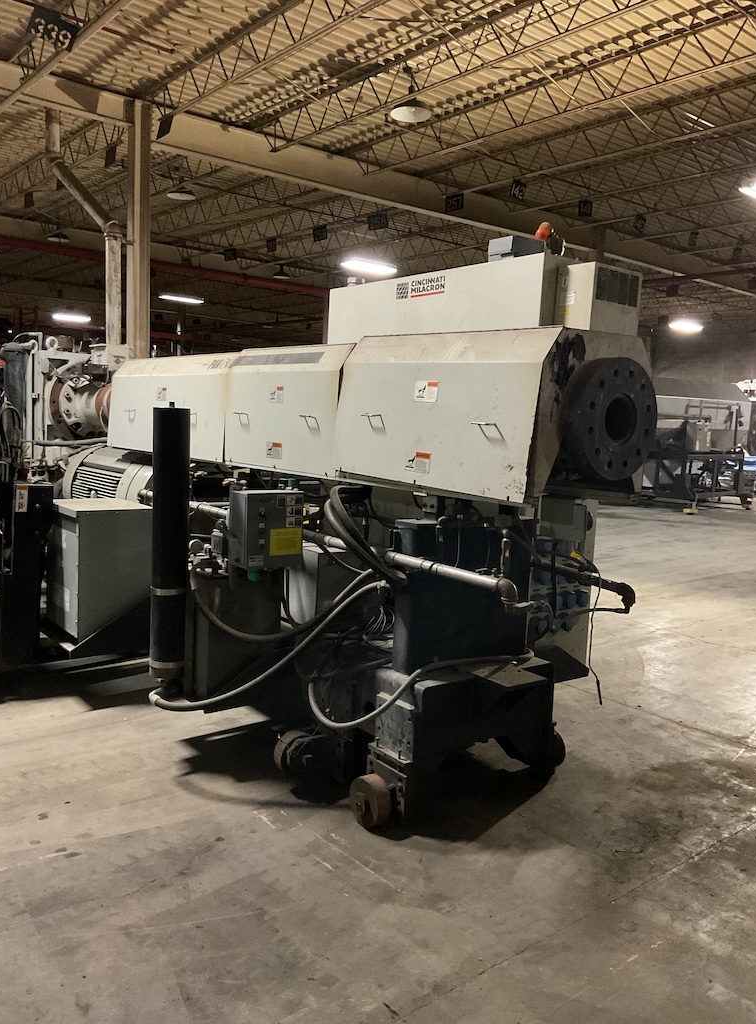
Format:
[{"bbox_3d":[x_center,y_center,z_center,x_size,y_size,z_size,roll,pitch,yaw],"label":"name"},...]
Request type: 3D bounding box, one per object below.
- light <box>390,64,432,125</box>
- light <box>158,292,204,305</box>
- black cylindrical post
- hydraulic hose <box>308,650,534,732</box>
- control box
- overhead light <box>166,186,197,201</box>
[{"bbox_3d":[0.334,-4.072,8.270,0.410,0.450,0.410,3,7,0],"label":"light"},{"bbox_3d":[-5.172,-5.635,22.585,1.200,0.130,0.420,-3,8,-39],"label":"light"},{"bbox_3d":[-1.014,0.159,4.178,0.175,1.355,0.175,3,7,0],"label":"black cylindrical post"},{"bbox_3d":[0.227,0.731,3.715,1.000,0.230,0.380,-2,8,-36],"label":"hydraulic hose"},{"bbox_3d":[-0.571,0.081,4.379,0.315,0.378,0.170,-2,8,-36],"label":"control box"},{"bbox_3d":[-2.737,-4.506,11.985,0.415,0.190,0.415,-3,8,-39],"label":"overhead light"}]

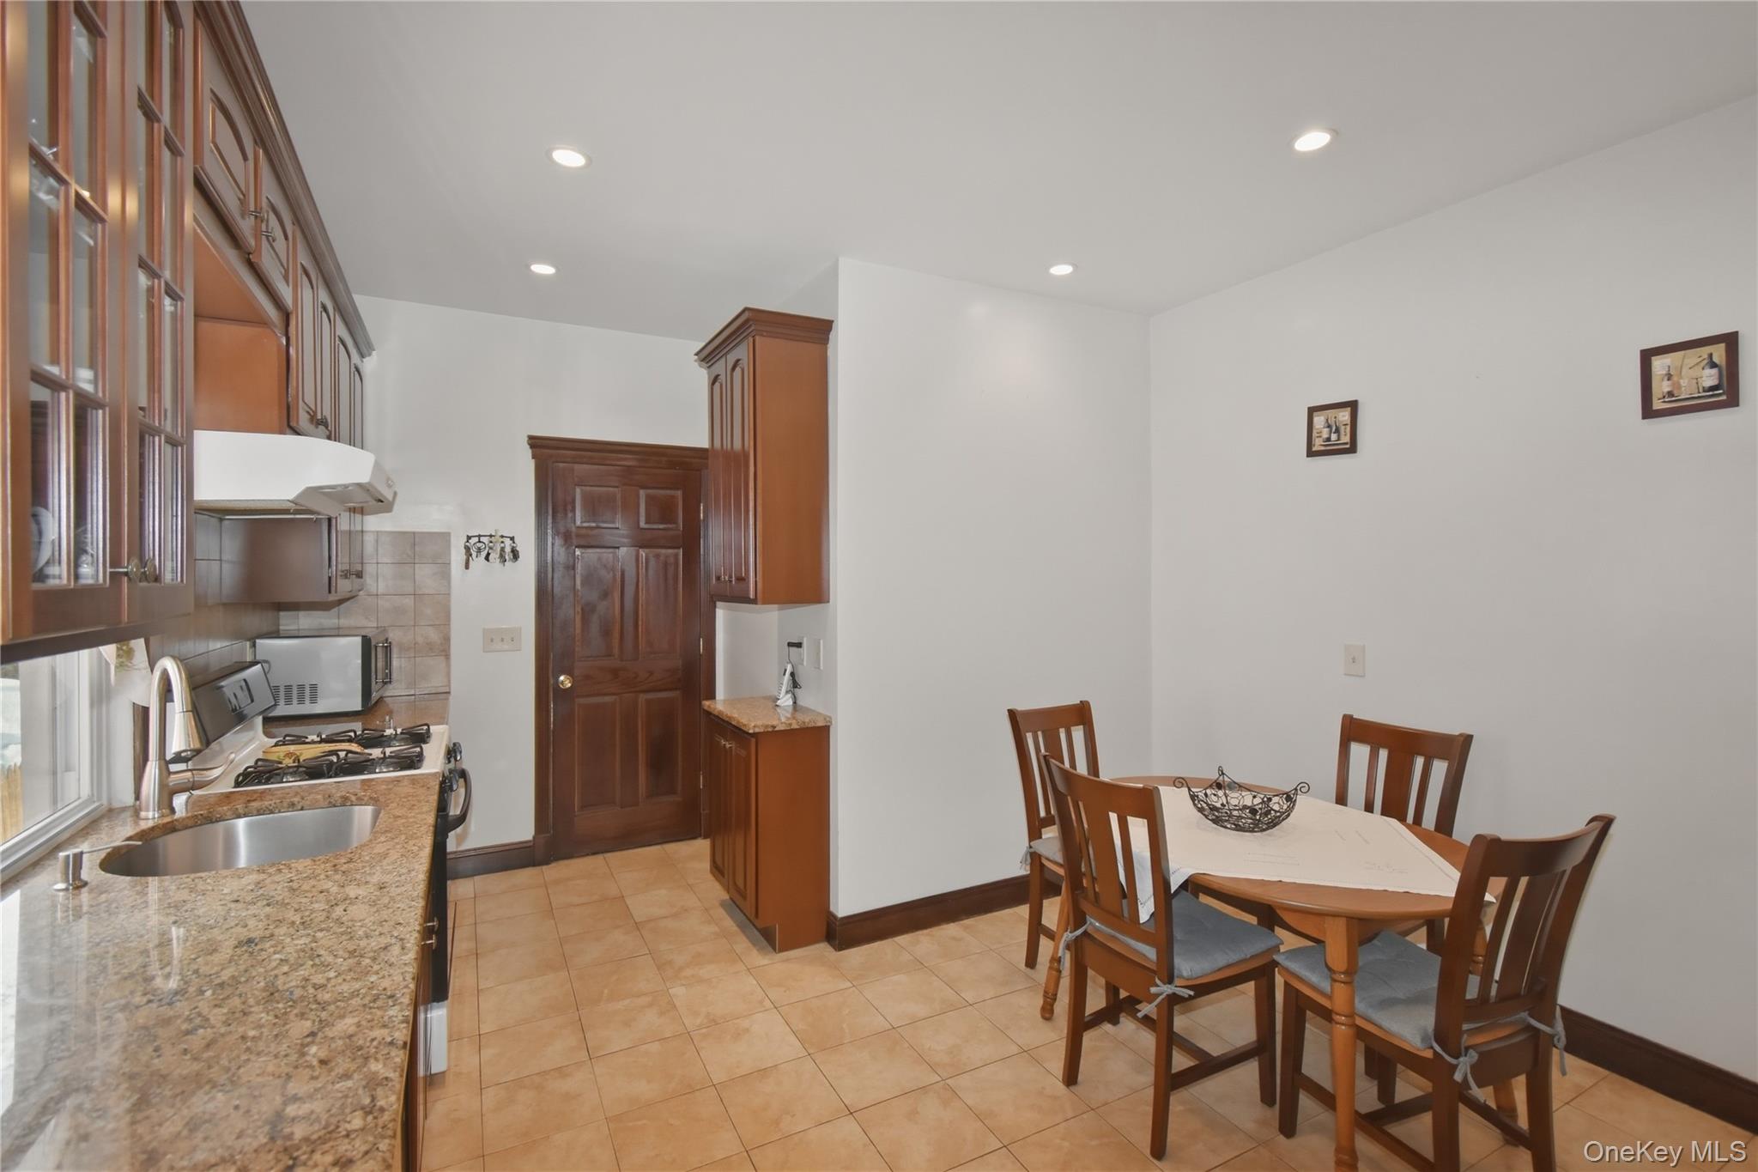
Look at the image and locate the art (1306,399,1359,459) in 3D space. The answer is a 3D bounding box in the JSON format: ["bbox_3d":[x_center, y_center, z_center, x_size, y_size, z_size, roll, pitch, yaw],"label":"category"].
[{"bbox_3d":[1.869,-0.646,3.031,0.020,0.213,0.208,0,0,-29],"label":"art"}]

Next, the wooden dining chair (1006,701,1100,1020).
[{"bbox_3d":[0.820,0.972,2.745,0.440,0.955,0.520,0,0,-28],"label":"wooden dining chair"}]

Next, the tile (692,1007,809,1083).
[{"bbox_3d":[-0.414,1.454,2.322,0.298,0.010,0.296,0,0,-28],"label":"tile"}]

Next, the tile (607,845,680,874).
[{"bbox_3d":[-1.248,1.439,3.837,0.295,0.009,0.293,0,0,-29],"label":"tile"}]

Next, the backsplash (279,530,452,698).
[{"bbox_3d":[-2.382,0.131,3.425,0.654,0.794,0.010,0,1,-30],"label":"backsplash"}]

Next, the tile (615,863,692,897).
[{"bbox_3d":[-1.129,1.457,3.617,0.300,0.010,0.295,0,1,-28],"label":"tile"}]

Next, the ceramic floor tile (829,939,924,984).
[{"bbox_3d":[-0.024,1.514,2.971,0.307,0.010,0.303,0,0,-29],"label":"ceramic floor tile"}]

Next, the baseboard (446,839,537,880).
[{"bbox_3d":[-1.947,1.375,3.686,0.390,0.148,0.018,0,1,-30],"label":"baseboard"}]

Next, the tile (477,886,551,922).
[{"bbox_3d":[-1.628,1.439,3.297,0.295,0.009,0.293,0,0,-29],"label":"tile"}]

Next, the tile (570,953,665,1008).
[{"bbox_3d":[-0.974,1.466,2.719,0.300,0.010,0.295,0,1,-28],"label":"tile"}]

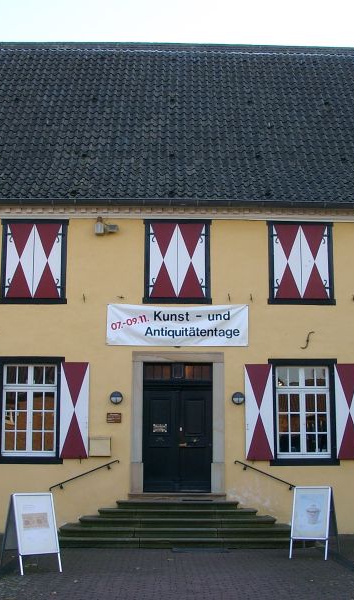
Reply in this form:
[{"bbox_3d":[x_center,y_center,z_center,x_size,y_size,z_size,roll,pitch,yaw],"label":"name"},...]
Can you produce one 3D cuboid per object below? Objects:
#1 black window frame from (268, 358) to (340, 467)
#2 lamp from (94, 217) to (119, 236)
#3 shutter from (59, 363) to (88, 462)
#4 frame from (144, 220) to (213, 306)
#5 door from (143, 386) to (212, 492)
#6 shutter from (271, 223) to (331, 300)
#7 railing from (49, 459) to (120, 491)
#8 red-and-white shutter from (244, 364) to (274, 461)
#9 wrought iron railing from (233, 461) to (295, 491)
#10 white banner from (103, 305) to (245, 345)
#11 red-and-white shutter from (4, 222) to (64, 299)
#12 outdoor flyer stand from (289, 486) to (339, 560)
[{"bbox_3d":[2.639,2.325,16.293,1.433,2.180,0.150,0,-9,-1],"label":"black window frame"},{"bbox_3d":[-1.559,-1.603,17.595,0.532,0.422,0.300,1,-9,-1],"label":"lamp"},{"bbox_3d":[-2.111,2.271,16.177,0.566,1.963,0.050,0,-9,-1],"label":"shutter"},{"bbox_3d":[0.017,-0.851,17.668,1.518,1.925,0.130,1,-9,-1],"label":"frame"},{"bbox_3d":[0.022,3.081,17.334,1.507,2.285,0.100,1,-9,-1],"label":"door"},{"bbox_3d":[2.660,-0.817,16.772,1.172,1.602,0.060,0,-9,-1],"label":"shutter"},{"bbox_3d":[-1.876,3.565,15.952,1.408,0.609,0.100,0,-9,-1],"label":"railing"},{"bbox_3d":[1.798,2.441,17.108,0.596,2.065,0.060,1,-9,-1],"label":"red-and-white shutter"},{"bbox_3d":[1.851,3.597,16.000,1.357,0.620,0.100,0,-9,-1],"label":"wrought iron railing"},{"bbox_3d":[0.028,0.538,16.492,2.972,0.865,0.040,0,-9,-1],"label":"white banner"},{"bbox_3d":[-3.022,-0.832,16.668,1.158,1.607,0.060,0,-9,-1],"label":"red-and-white shutter"},{"bbox_3d":[2.407,3.860,13.755,0.634,1.159,0.930,-3,-10,23],"label":"outdoor flyer stand"}]

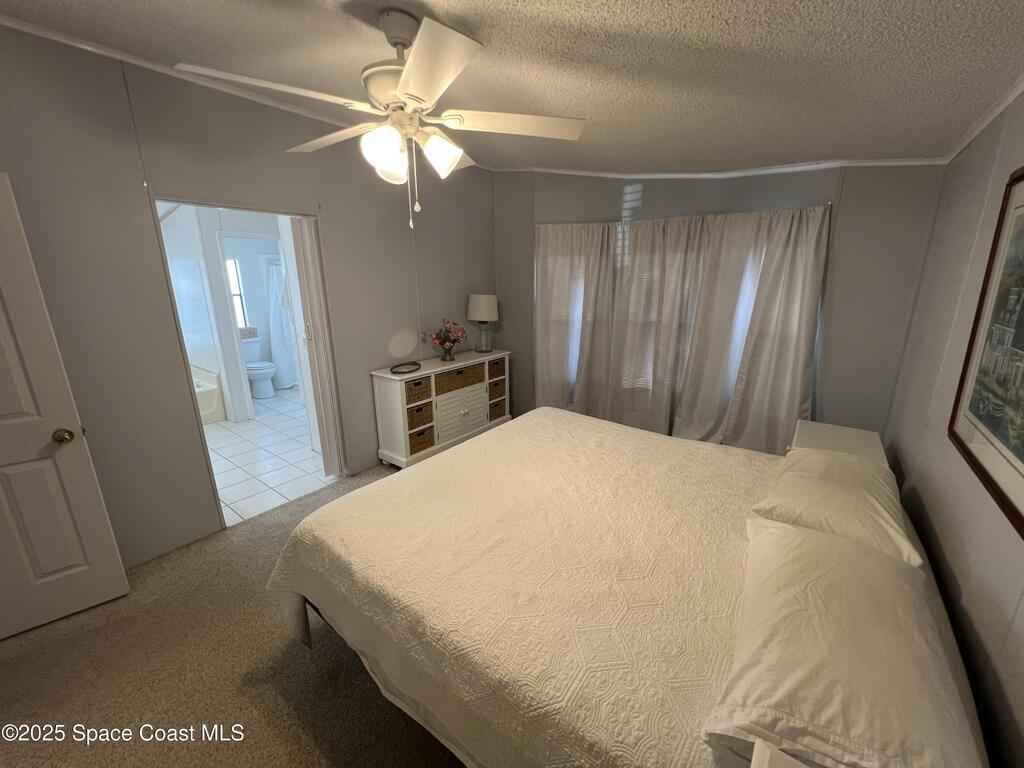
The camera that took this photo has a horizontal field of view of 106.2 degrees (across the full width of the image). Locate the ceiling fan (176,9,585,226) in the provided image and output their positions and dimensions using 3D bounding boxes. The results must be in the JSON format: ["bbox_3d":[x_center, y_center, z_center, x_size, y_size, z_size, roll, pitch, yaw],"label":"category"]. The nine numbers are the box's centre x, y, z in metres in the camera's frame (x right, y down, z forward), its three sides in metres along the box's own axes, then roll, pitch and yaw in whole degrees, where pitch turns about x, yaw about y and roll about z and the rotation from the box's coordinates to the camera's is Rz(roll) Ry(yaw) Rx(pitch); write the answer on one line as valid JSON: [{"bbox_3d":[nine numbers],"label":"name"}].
[{"bbox_3d":[-0.391,-0.955,1.424,1.280,0.700,1.280,-13,18,-40],"label":"ceiling fan"}]

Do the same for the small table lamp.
[{"bbox_3d":[-0.334,-0.670,4.310,0.345,0.630,0.345,-1,14,0],"label":"small table lamp"}]

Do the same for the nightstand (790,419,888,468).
[{"bbox_3d":[1.977,0.638,2.404,0.420,0.600,0.600,10,18,38],"label":"nightstand"}]

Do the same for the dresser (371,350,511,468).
[{"bbox_3d":[-0.619,0.181,3.978,0.390,0.816,1.567,9,17,35],"label":"dresser"}]

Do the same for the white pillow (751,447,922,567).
[{"bbox_3d":[1.428,0.429,1.713,0.500,0.180,0.820,10,18,38],"label":"white pillow"}]

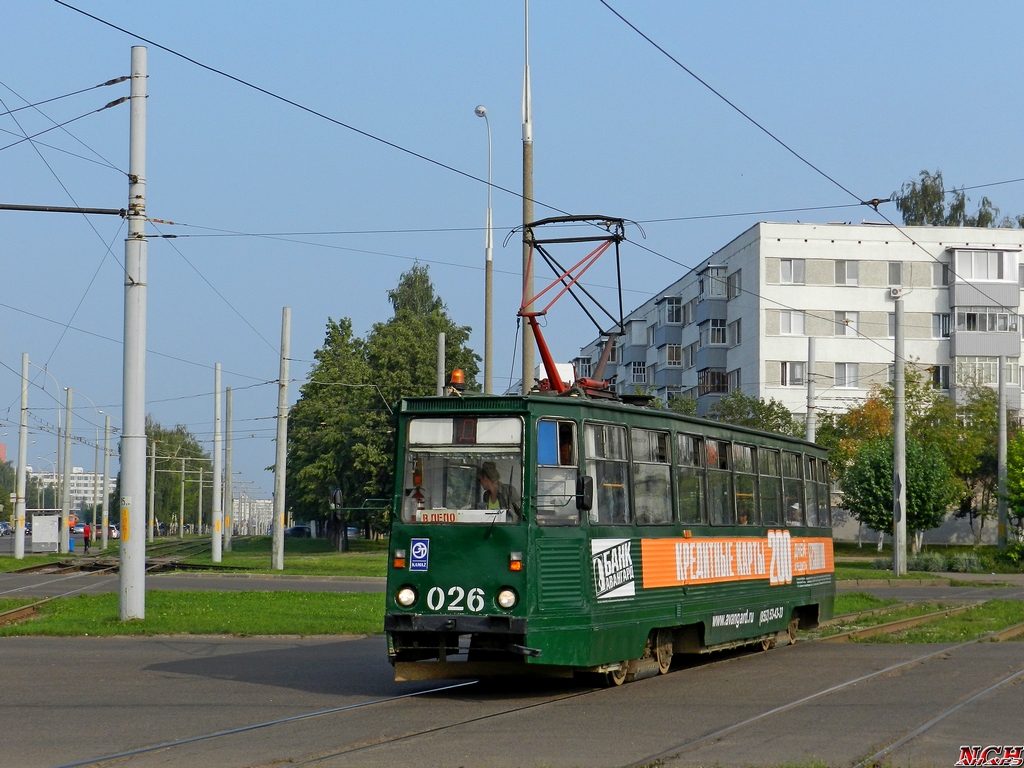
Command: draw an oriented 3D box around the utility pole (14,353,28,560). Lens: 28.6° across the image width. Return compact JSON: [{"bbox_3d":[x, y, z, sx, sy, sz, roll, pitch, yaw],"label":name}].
[{"bbox_3d":[-22.612,3.352,93.000,0.410,9.524,0.410,1,-4,0],"label":"utility pole"}]

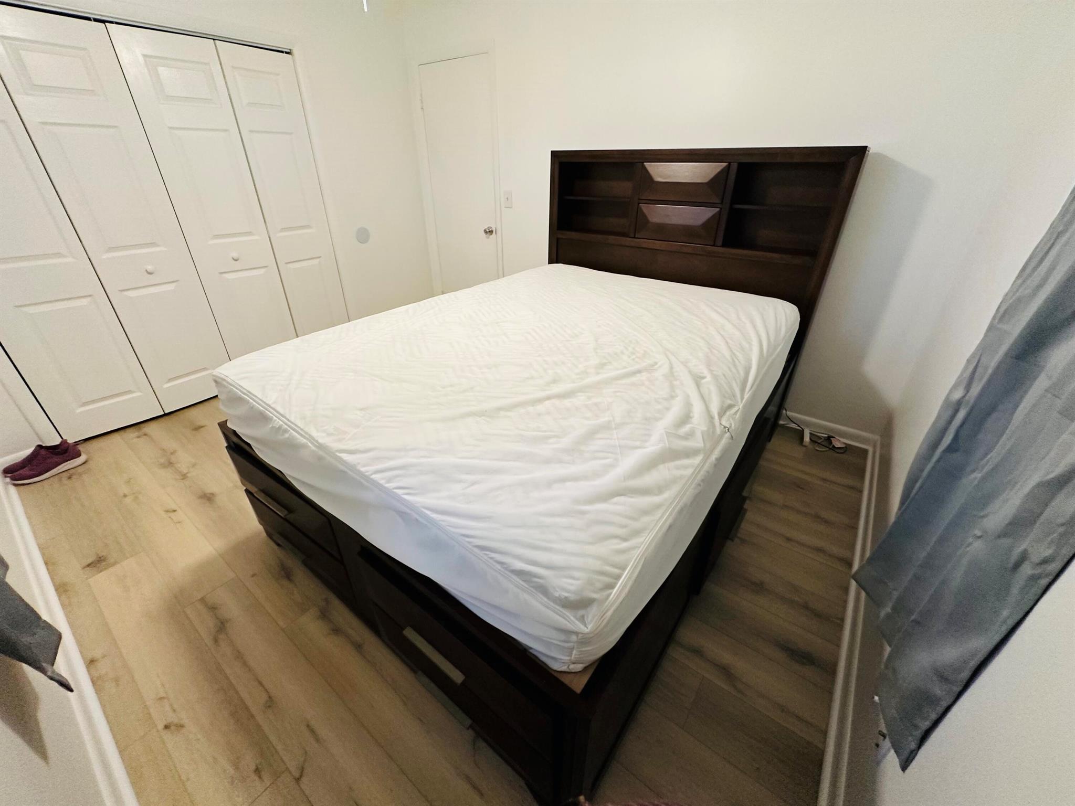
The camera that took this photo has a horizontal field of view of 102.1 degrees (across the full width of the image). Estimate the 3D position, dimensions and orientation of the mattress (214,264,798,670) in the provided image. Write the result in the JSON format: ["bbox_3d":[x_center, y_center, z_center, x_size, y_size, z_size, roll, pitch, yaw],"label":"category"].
[{"bbox_3d":[0.106,-0.188,1.844,1.529,0.265,2.053,21,35,32],"label":"mattress"}]

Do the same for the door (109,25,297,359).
[{"bbox_3d":[-1.959,-1.064,2.752,0.040,1.988,0.453,25,38,37],"label":"door"}]

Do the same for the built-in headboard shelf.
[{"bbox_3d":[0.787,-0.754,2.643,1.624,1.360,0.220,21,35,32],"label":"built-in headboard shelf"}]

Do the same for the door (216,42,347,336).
[{"bbox_3d":[-1.684,-1.237,3.062,0.040,1.988,0.453,17,33,27],"label":"door"}]

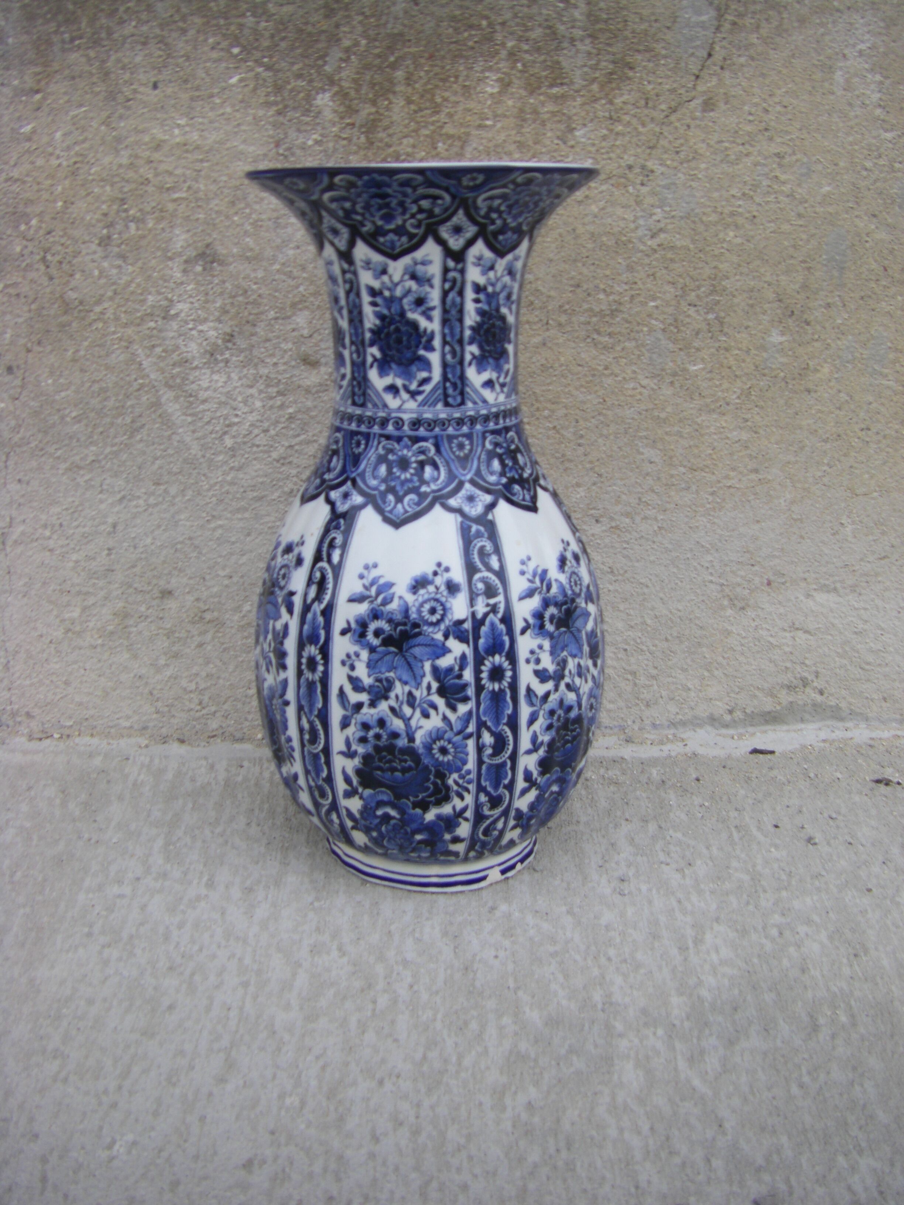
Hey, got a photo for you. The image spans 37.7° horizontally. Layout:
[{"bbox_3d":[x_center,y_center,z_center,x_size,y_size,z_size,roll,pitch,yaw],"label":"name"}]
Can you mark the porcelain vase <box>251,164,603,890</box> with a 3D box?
[{"bbox_3d":[-0.013,-0.040,0.750,0.199,0.390,0.199,0,18,0],"label":"porcelain vase"}]

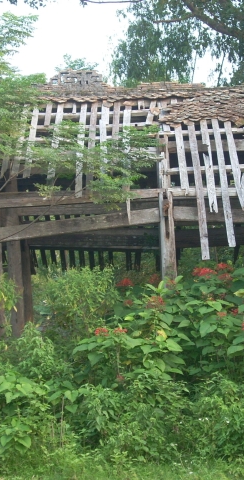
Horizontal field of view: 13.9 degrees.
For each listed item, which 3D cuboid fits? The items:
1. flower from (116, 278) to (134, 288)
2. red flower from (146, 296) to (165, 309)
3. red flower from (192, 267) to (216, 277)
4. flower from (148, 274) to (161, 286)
[{"bbox_3d":[0.040,0.492,11.300,0.204,0.113,0.150,-2,1,0],"label":"flower"},{"bbox_3d":[0.349,0.651,10.400,0.188,0.125,0.148,-2,1,0],"label":"red flower"},{"bbox_3d":[0.925,0.353,11.200,0.269,0.112,0.181,-2,1,0],"label":"red flower"},{"bbox_3d":[0.374,0.467,11.500,0.138,0.138,0.131,-2,1,0],"label":"flower"}]

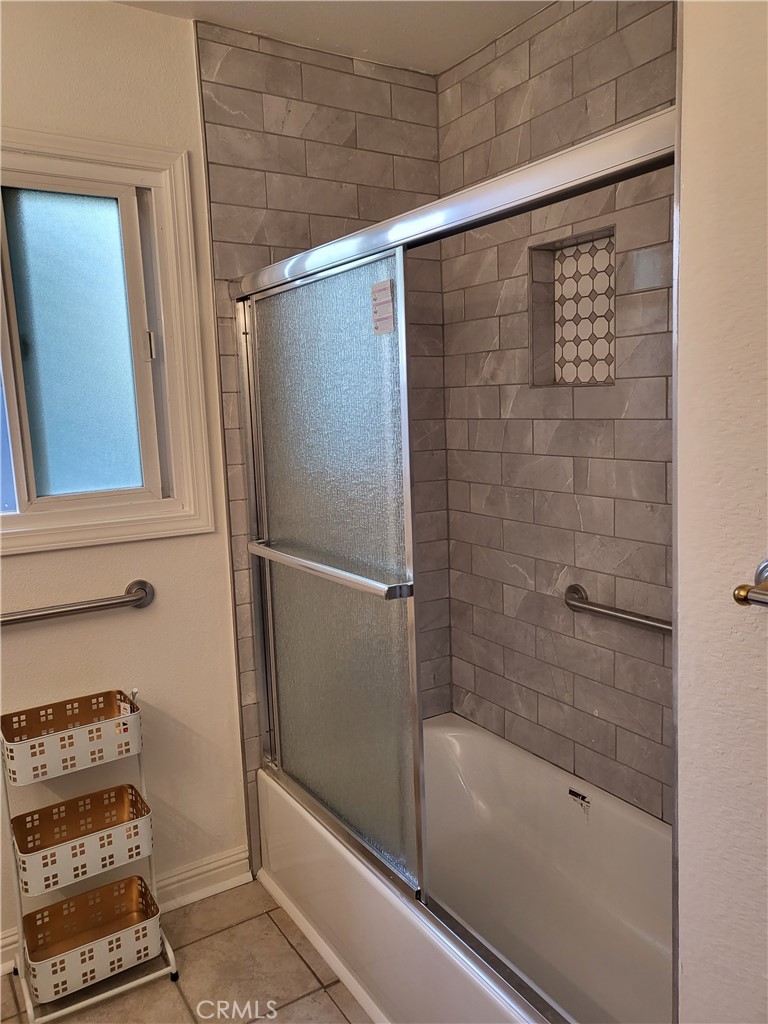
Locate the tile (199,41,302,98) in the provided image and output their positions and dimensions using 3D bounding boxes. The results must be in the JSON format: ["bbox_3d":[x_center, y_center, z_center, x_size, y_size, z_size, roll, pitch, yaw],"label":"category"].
[{"bbox_3d":[-0.364,-1.218,2.134,0.301,0.100,0.010,-7,9,-32],"label":"tile"}]

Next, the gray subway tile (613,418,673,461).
[{"bbox_3d":[0.685,-0.173,1.866,0.009,0.101,0.299,-7,9,-32],"label":"gray subway tile"}]

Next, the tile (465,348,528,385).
[{"bbox_3d":[0.350,-0.440,2.362,0.010,0.100,0.285,-7,9,-32],"label":"tile"}]

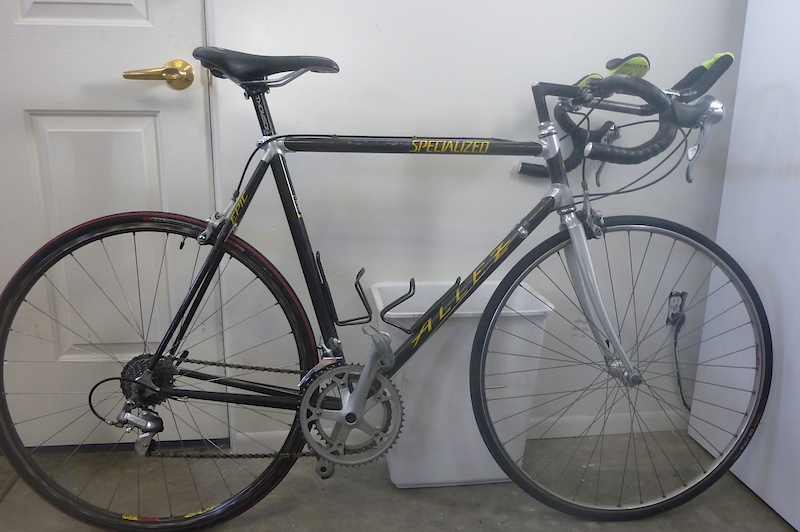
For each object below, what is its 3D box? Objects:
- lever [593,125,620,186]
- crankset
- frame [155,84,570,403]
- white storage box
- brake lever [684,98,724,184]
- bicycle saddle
[{"bbox_3d":[0.501,-0.268,1.403,0.062,0.142,0.042,0,5,-6],"label":"lever"},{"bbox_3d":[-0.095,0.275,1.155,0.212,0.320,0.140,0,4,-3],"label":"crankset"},{"bbox_3d":[-0.074,-0.023,1.179,0.875,0.680,0.140,0,4,-3],"label":"frame"},{"bbox_3d":[0.134,0.292,1.392,0.390,0.452,0.238,-1,13,-7],"label":"white storage box"},{"bbox_3d":[0.535,-0.221,1.015,0.062,0.142,0.042,0,5,-6],"label":"brake lever"},{"bbox_3d":[-0.260,-0.387,1.140,0.275,0.066,0.145,0,4,-3],"label":"bicycle saddle"}]

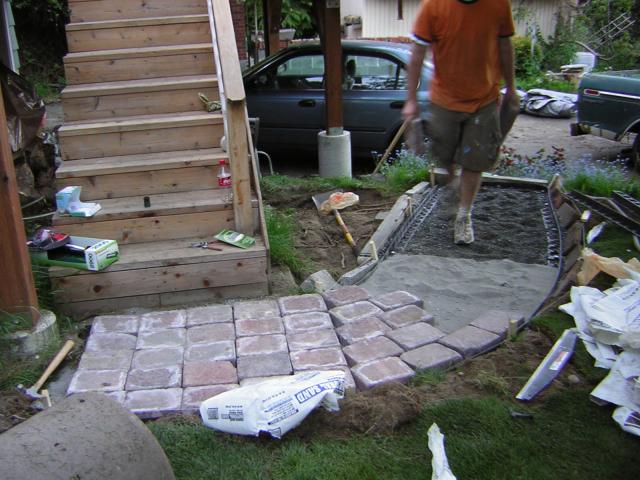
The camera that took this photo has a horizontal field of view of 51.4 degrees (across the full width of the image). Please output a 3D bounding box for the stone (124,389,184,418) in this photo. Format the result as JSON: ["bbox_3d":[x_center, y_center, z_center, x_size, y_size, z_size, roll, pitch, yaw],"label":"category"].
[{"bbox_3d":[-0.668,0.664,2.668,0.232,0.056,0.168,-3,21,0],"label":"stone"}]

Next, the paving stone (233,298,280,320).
[{"bbox_3d":[-0.313,0.384,3.377,0.228,0.060,0.176,-4,20,-6],"label":"paving stone"}]

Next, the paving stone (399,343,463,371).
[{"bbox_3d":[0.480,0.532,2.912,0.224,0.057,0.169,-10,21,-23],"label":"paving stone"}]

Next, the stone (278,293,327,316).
[{"bbox_3d":[-0.086,0.362,3.437,0.224,0.057,0.169,-5,20,-8],"label":"stone"}]

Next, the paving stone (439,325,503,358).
[{"bbox_3d":[0.677,0.478,3.046,0.224,0.057,0.169,-16,24,-34],"label":"paving stone"}]

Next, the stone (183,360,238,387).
[{"bbox_3d":[-0.463,0.592,2.825,0.224,0.057,0.169,-4,20,-7],"label":"stone"}]

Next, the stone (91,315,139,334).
[{"bbox_3d":[-1.009,0.445,3.286,0.229,0.060,0.177,-3,20,-1],"label":"stone"}]

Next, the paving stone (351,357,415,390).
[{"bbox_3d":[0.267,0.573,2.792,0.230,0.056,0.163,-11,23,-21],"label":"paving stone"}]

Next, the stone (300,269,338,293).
[{"bbox_3d":[-0.003,0.217,3.530,0.165,0.075,0.180,-15,24,-29],"label":"stone"}]

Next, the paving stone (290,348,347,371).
[{"bbox_3d":[-0.010,0.546,2.906,0.227,0.060,0.162,-5,20,-7],"label":"paving stone"}]

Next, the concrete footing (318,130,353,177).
[{"bbox_3d":[0.144,-0.780,6.147,0.295,0.397,0.295,-5,20,-8],"label":"concrete footing"}]

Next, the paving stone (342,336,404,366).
[{"bbox_3d":[0.233,0.517,2.974,0.224,0.057,0.169,-10,21,-23],"label":"paving stone"}]

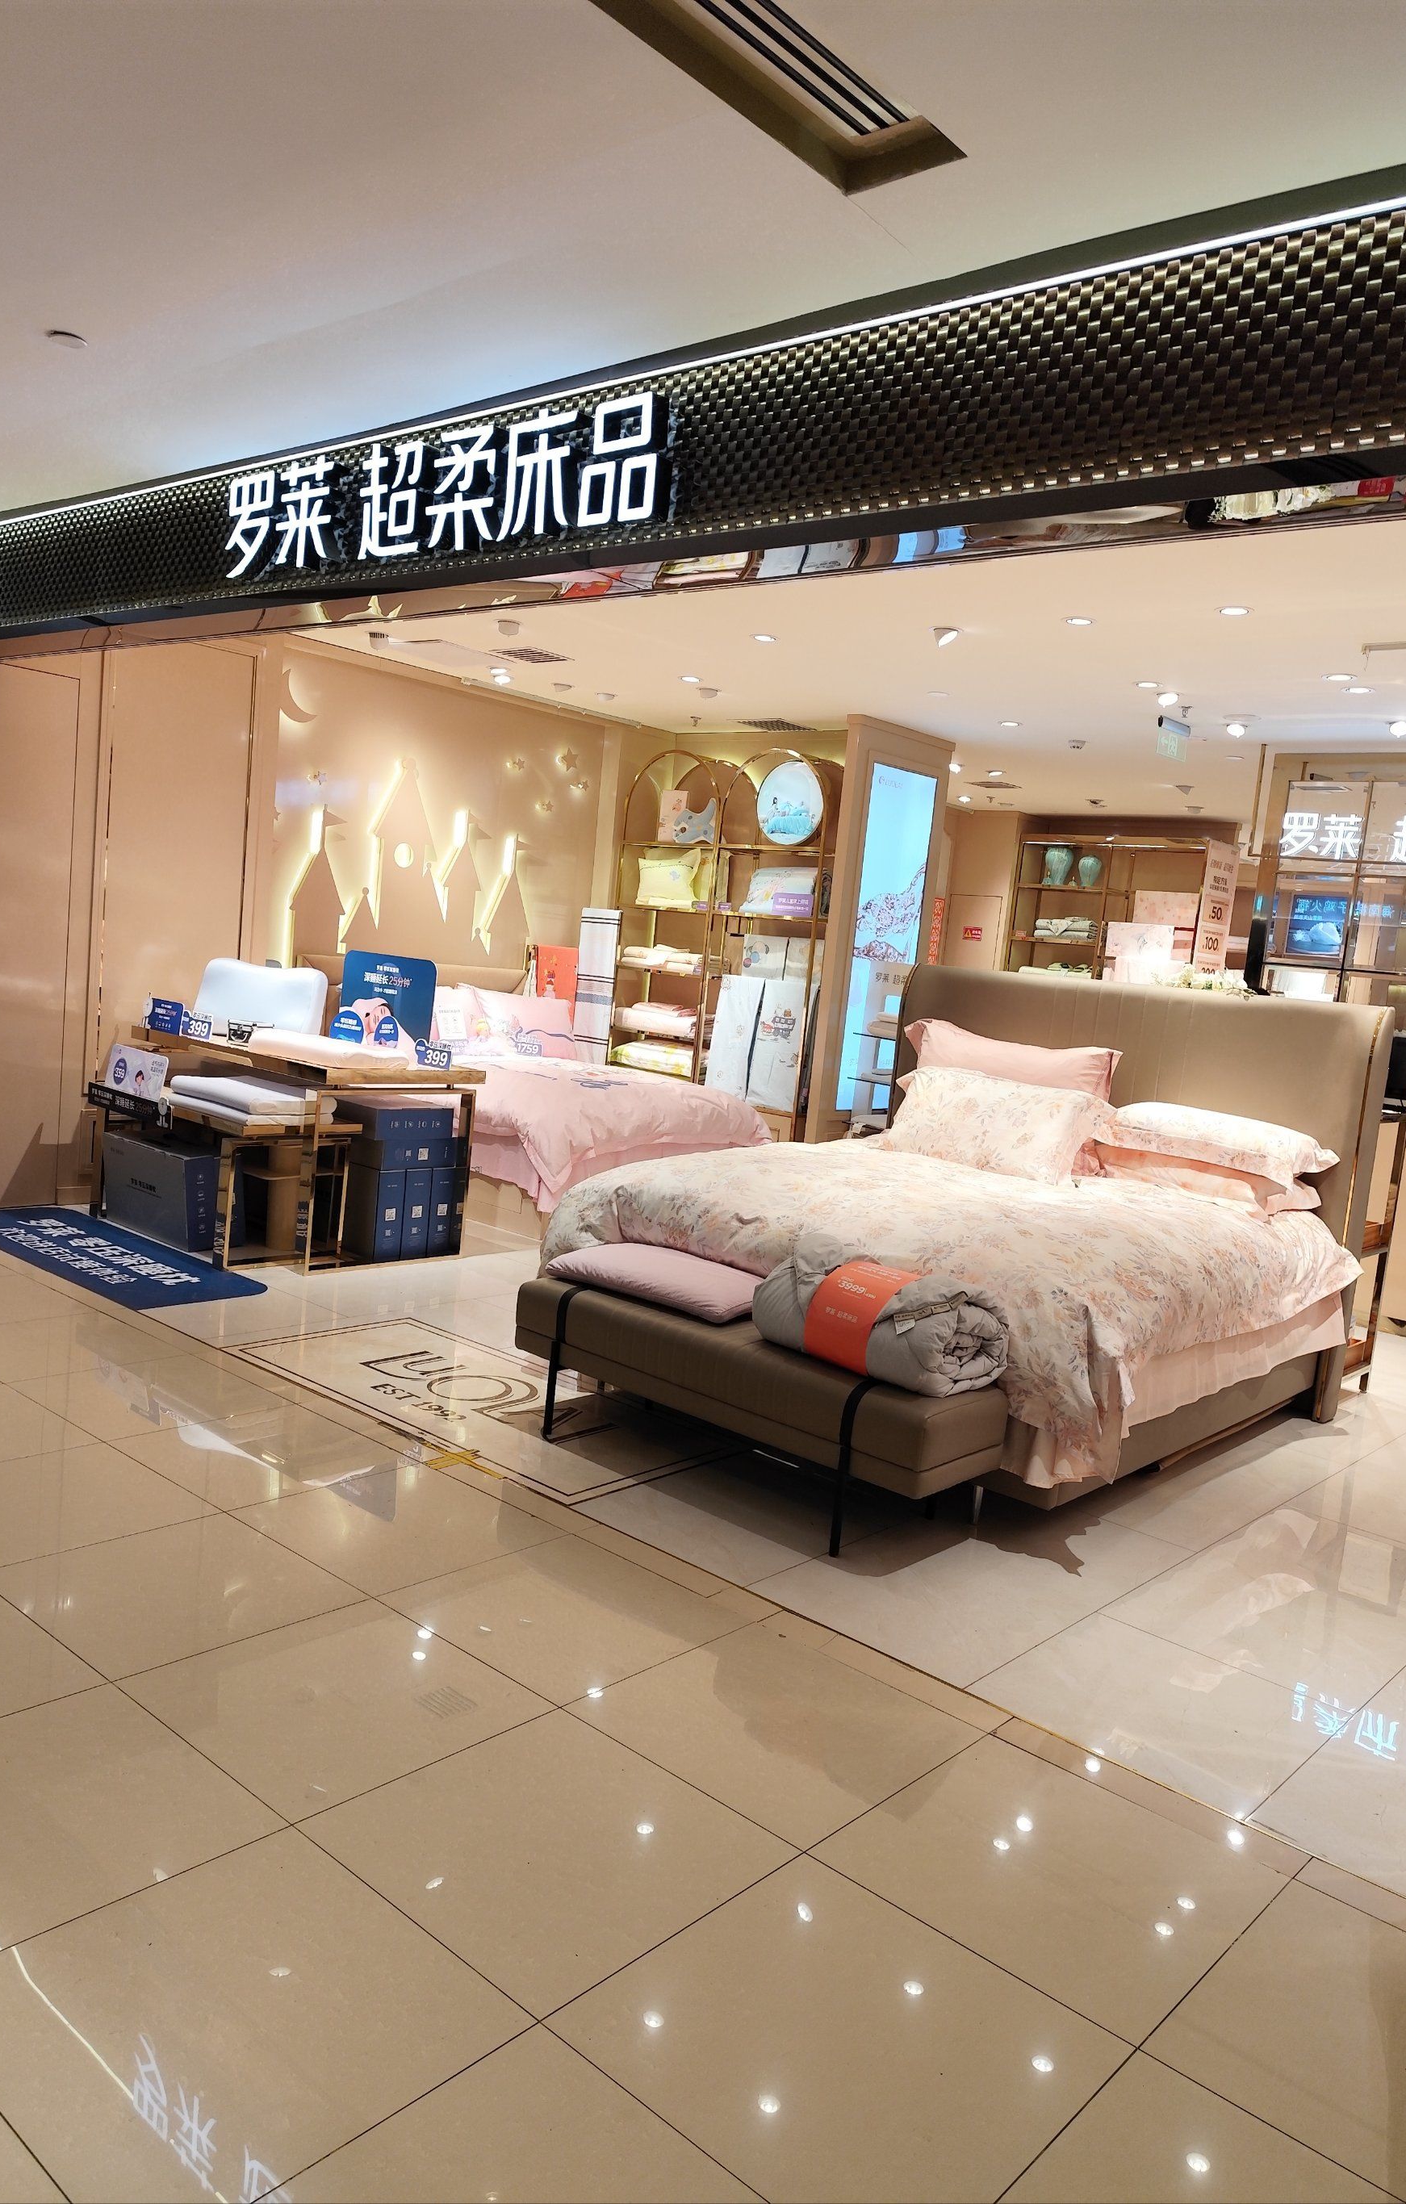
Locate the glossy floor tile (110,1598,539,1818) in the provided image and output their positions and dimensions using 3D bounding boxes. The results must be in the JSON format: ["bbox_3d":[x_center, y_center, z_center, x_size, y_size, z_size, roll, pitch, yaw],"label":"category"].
[{"bbox_3d":[-0.701,1.146,2.818,0.596,0.010,0.596,10,7,40],"label":"glossy floor tile"}]

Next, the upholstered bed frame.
[{"bbox_3d":[0.862,0.298,5.084,2.034,1.530,2.610,10,7,40],"label":"upholstered bed frame"}]

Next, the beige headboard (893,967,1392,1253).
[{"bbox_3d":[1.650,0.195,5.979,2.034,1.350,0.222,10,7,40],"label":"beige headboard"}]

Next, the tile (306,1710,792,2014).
[{"bbox_3d":[-0.250,1.228,2.431,0.596,0.010,0.596,10,7,40],"label":"tile"}]

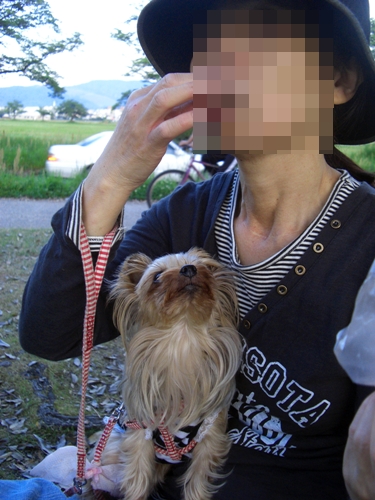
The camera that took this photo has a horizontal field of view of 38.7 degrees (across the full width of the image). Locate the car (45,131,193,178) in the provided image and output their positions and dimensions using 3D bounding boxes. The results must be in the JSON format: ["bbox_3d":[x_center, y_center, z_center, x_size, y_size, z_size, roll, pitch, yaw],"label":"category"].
[{"bbox_3d":[-1.101,-2.326,13.513,4.600,1.400,1.700,-1,14,-7],"label":"car"}]

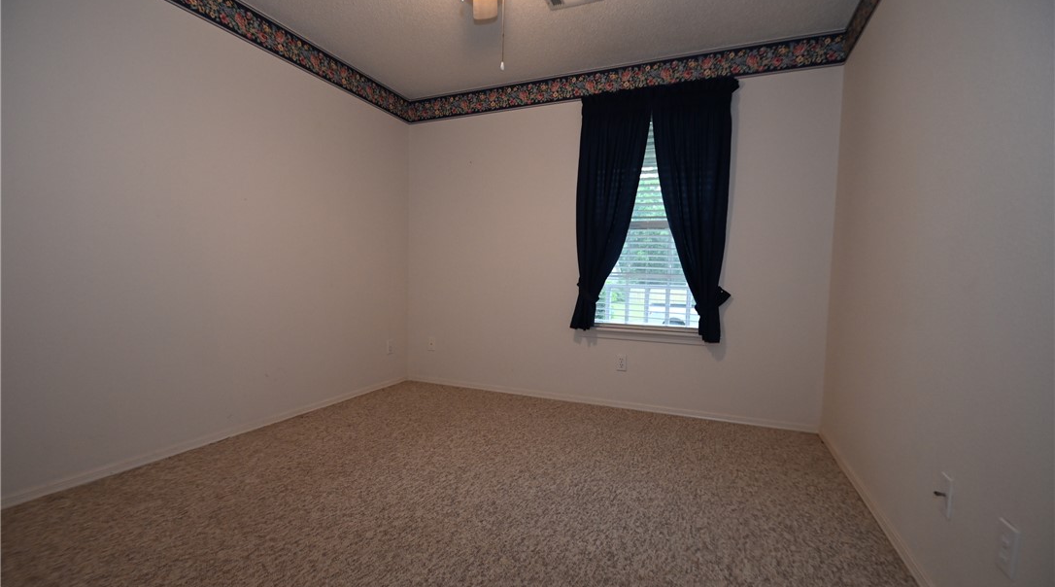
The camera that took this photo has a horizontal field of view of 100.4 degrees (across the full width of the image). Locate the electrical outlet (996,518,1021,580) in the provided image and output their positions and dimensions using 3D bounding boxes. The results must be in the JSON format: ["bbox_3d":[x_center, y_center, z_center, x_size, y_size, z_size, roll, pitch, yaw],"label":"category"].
[{"bbox_3d":[1.098,0.588,1.008,0.008,0.115,0.070,2,3,23],"label":"electrical outlet"}]

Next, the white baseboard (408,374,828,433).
[{"bbox_3d":[0.369,0.787,3.299,3.136,0.065,0.015,2,3,23],"label":"white baseboard"}]

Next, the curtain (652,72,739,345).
[{"bbox_3d":[1.068,-0.533,2.907,0.530,1.680,0.110,2,3,23],"label":"curtain"}]

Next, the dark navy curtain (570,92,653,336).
[{"bbox_3d":[0.586,-0.567,3.113,0.530,1.670,0.110,2,3,23],"label":"dark navy curtain"}]

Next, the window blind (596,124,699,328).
[{"bbox_3d":[0.857,-0.495,3.086,0.860,1.450,0.055,2,3,23],"label":"window blind"}]

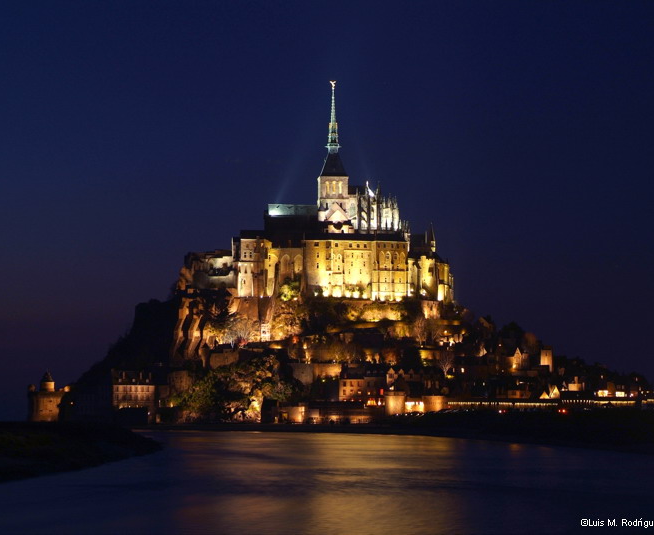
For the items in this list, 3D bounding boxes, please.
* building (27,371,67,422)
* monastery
[{"bbox_3d":[-117.183,54.450,870.355,17.500,22.500,17.500,-1,-4,8],"label":"building"},{"bbox_3d":[-5.500,-23.127,914.197,118.000,115.000,85.000,0,-4,-6],"label":"monastery"}]

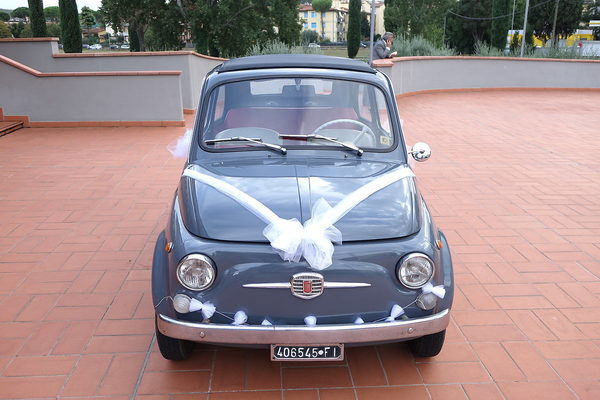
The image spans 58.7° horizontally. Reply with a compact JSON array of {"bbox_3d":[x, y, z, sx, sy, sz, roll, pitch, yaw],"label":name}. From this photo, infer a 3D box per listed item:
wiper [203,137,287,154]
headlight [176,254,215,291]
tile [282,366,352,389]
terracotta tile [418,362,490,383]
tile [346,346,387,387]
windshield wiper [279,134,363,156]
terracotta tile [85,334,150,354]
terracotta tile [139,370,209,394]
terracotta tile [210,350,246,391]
[{"bbox_3d":[-0.265,-0.262,2.590,0.400,0.080,0.035,0,-20,-2],"label":"wiper"},{"bbox_3d":[-0.398,0.264,2.058,0.152,0.152,0.075,0,18,-2],"label":"headlight"},{"bbox_3d":[0.072,0.790,2.356,0.302,0.020,0.147,-1,18,-3],"label":"tile"},{"bbox_3d":[0.689,0.783,2.394,0.302,0.020,0.147,-1,18,-3],"label":"terracotta tile"},{"bbox_3d":[0.296,0.757,2.416,0.144,0.020,0.297,-1,18,-4],"label":"tile"},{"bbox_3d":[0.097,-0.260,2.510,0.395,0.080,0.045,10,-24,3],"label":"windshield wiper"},{"bbox_3d":[-0.875,0.708,2.594,0.302,0.020,0.147,-1,18,-3],"label":"terracotta tile"},{"bbox_3d":[-0.536,0.790,2.291,0.297,0.020,0.144,-1,18,-4],"label":"terracotta tile"},{"bbox_3d":[-0.317,0.773,2.409,0.147,0.015,0.300,-1,18,-4],"label":"terracotta tile"}]

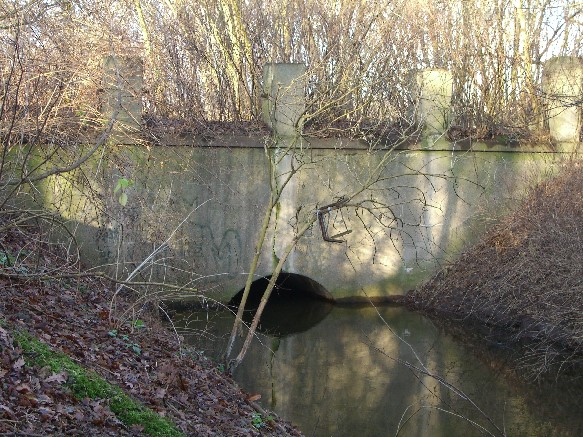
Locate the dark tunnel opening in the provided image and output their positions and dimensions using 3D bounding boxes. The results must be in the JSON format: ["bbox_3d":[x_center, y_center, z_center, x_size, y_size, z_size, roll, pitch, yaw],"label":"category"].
[{"bbox_3d":[-0.209,1.020,14.137,1.330,0.780,0.700,0,3,-16],"label":"dark tunnel opening"}]

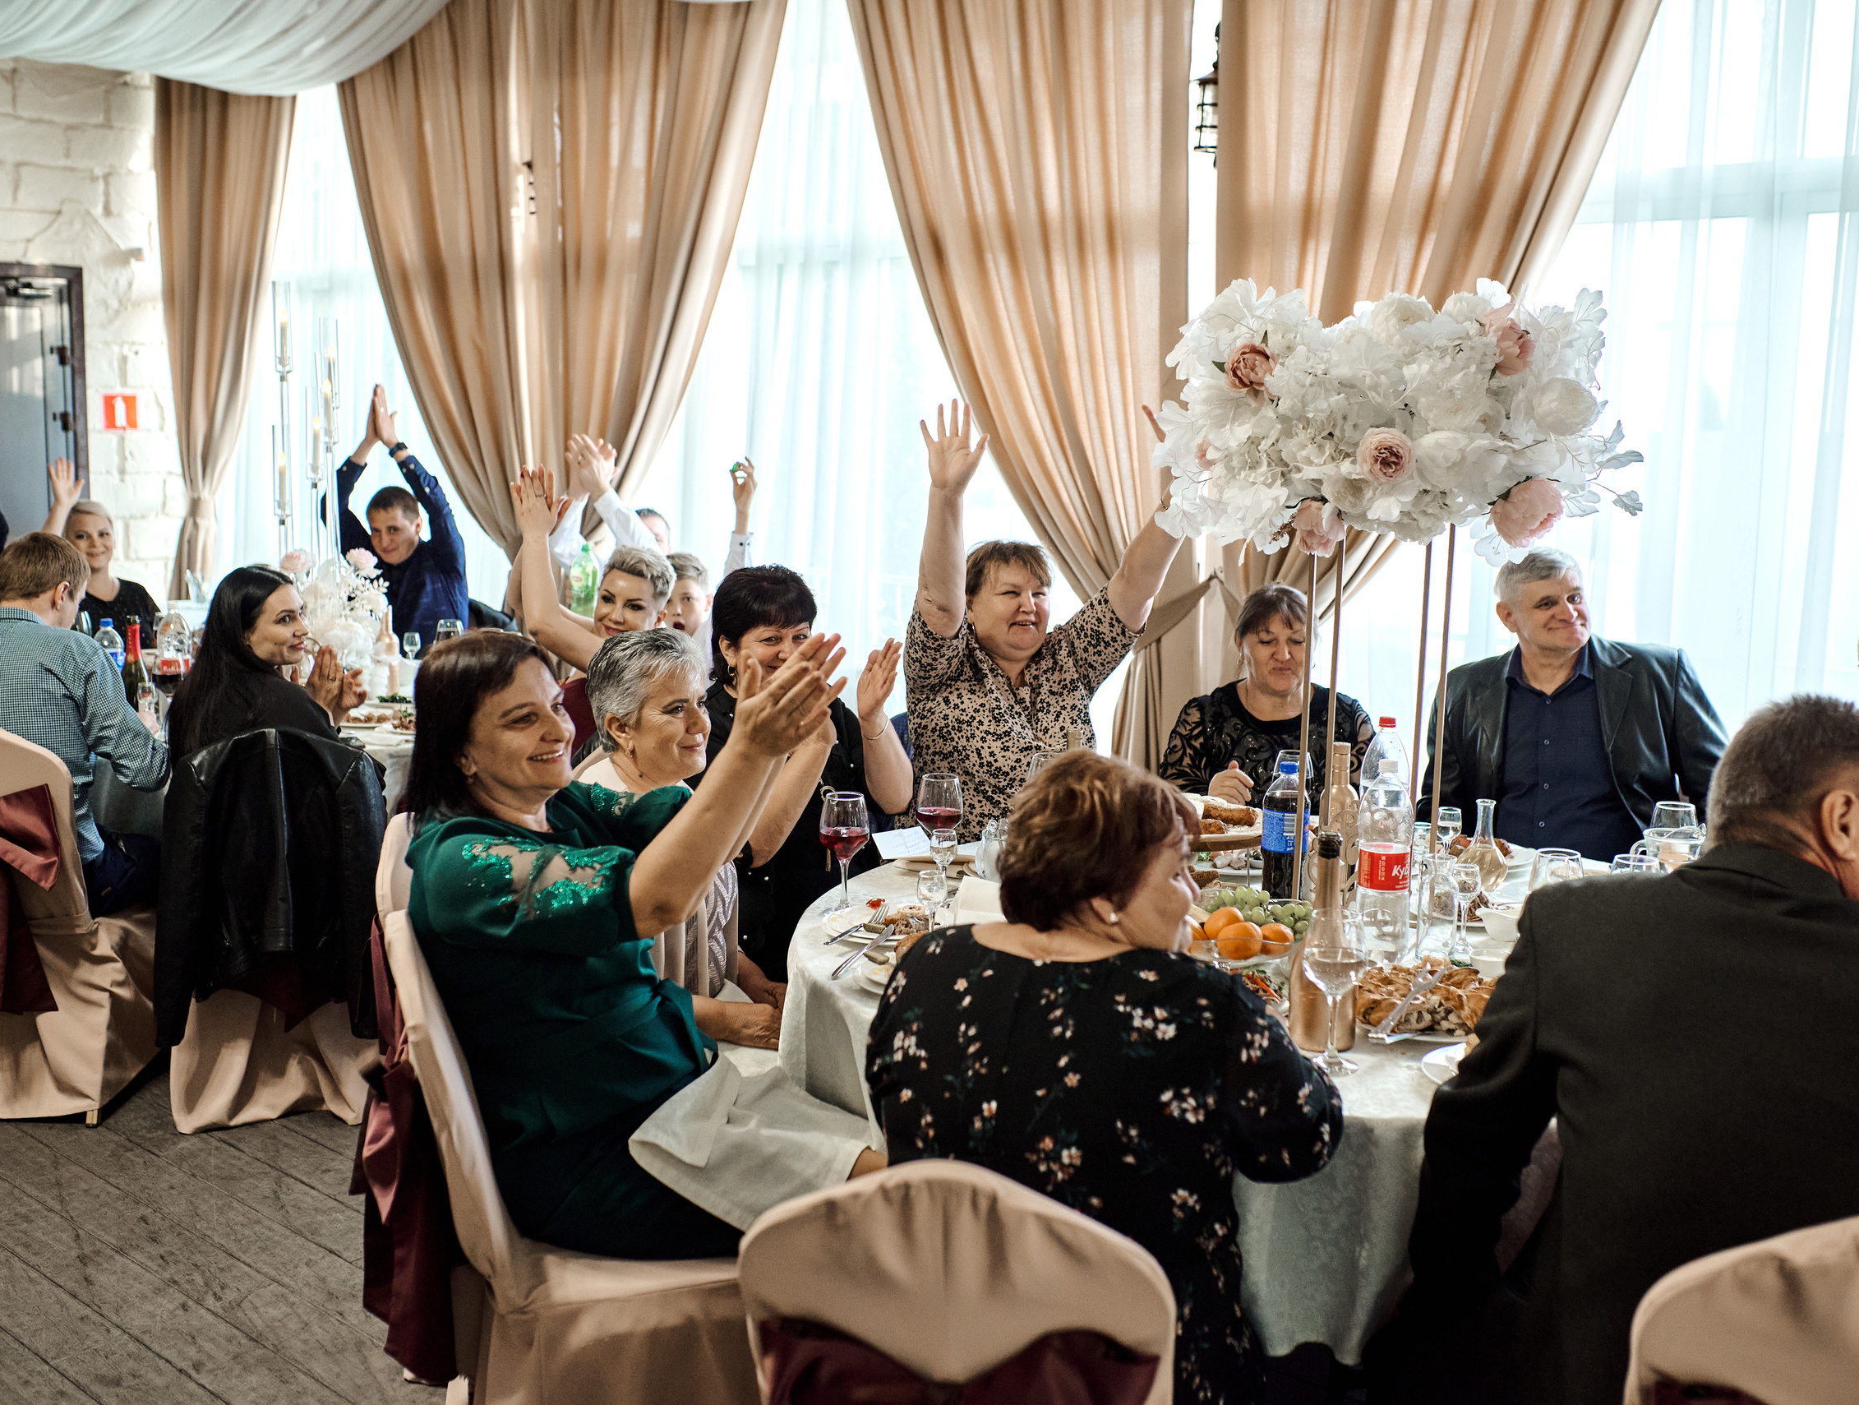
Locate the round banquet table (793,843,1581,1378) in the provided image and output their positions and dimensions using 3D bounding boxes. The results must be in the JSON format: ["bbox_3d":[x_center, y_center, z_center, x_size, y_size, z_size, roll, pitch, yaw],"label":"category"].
[{"bbox_3d":[0.645,0.772,3.539,1.800,0.760,1.800,1,9,0],"label":"round banquet table"}]

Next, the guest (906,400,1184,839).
[{"bbox_3d":[0.221,0.192,4.346,0.620,1.650,0.720,-1,9,-13],"label":"guest"}]

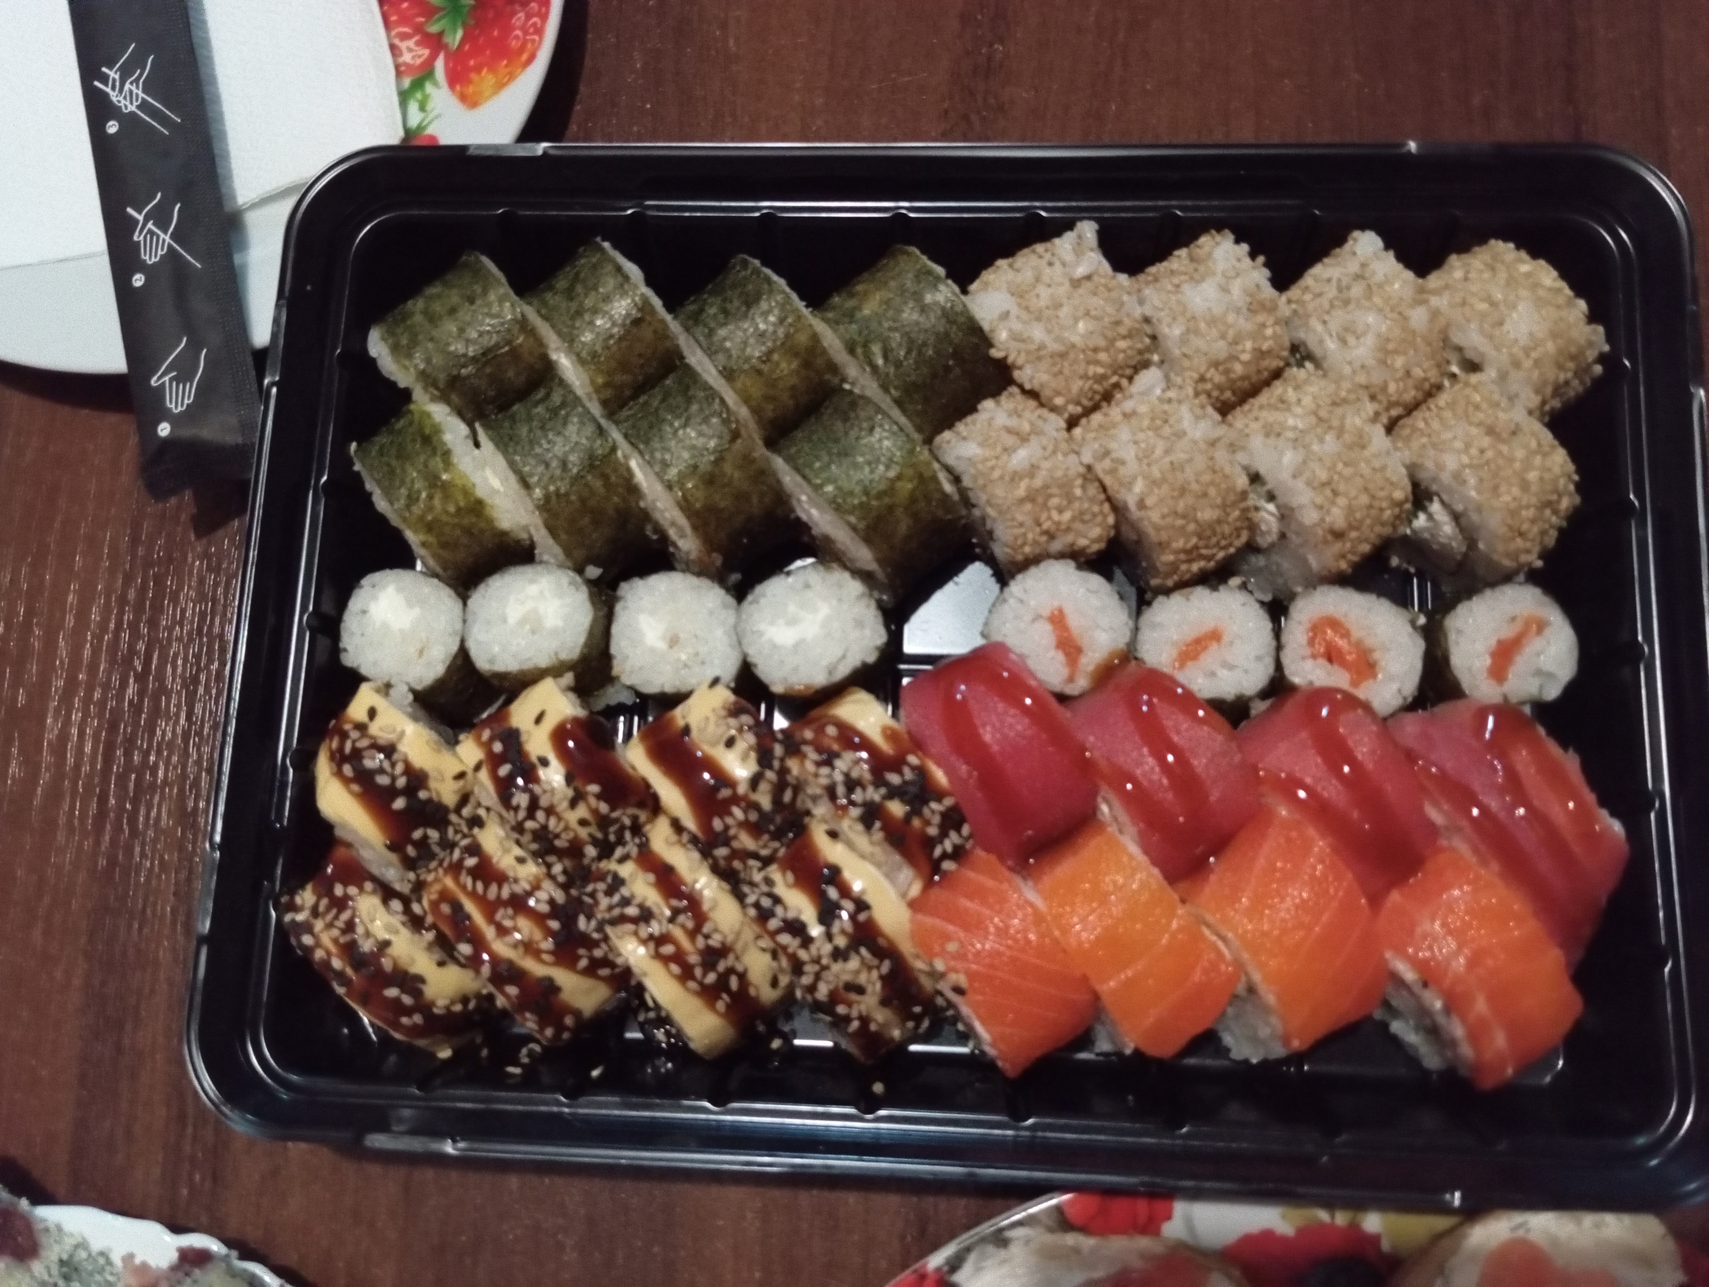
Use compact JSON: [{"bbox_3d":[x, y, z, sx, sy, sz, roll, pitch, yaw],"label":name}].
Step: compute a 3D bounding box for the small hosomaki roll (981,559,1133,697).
[{"bbox_3d":[0.043,-0.001,0.300,0.029,0.026,0.030,-1,79,4],"label":"small hosomaki roll"}]

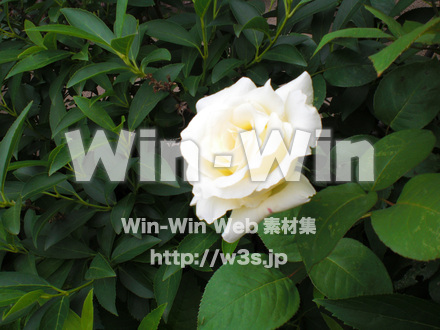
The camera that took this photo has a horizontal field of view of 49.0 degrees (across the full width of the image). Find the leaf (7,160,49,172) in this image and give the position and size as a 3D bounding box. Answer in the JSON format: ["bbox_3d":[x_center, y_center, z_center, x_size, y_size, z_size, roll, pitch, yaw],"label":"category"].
[{"bbox_3d":[-0.195,0.002,0.495,0.044,0.010,0.020,-4,24,-13],"label":"leaf"}]

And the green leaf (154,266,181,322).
[{"bbox_3d":[-0.047,0.122,0.460,0.027,0.056,0.011,7,-11,-2],"label":"green leaf"}]

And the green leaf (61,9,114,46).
[{"bbox_3d":[-0.132,-0.138,0.482,0.075,0.009,0.025,36,54,12],"label":"green leaf"}]

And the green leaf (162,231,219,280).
[{"bbox_3d":[-0.026,0.084,0.443,0.068,0.010,0.025,-38,61,-13],"label":"green leaf"}]

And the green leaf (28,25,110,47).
[{"bbox_3d":[-0.144,-0.123,0.463,0.080,0.012,0.020,10,20,-11],"label":"green leaf"}]

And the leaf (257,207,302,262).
[{"bbox_3d":[0.054,0.058,0.410,0.054,0.012,0.056,-8,60,-11],"label":"leaf"}]

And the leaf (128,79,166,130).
[{"bbox_3d":[-0.073,-0.061,0.487,0.037,0.010,0.068,21,67,18],"label":"leaf"}]

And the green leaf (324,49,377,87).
[{"bbox_3d":[0.143,-0.107,0.530,0.058,0.012,0.044,6,60,10],"label":"green leaf"}]

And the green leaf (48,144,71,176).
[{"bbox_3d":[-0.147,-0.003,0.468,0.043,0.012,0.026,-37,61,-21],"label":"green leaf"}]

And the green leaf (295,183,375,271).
[{"bbox_3d":[0.097,0.050,0.393,0.047,0.018,0.090,35,72,23],"label":"green leaf"}]

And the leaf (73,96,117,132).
[{"bbox_3d":[-0.120,-0.049,0.470,0.053,0.010,0.017,39,57,-11],"label":"leaf"}]

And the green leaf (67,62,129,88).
[{"bbox_3d":[-0.133,-0.098,0.527,0.073,0.012,0.027,-22,50,-20],"label":"green leaf"}]

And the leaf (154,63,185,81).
[{"bbox_3d":[-0.054,-0.097,0.497,0.039,0.008,0.021,-17,57,-7],"label":"leaf"}]

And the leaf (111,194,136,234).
[{"bbox_3d":[-0.092,0.048,0.480,0.022,0.010,0.045,19,77,5],"label":"leaf"}]

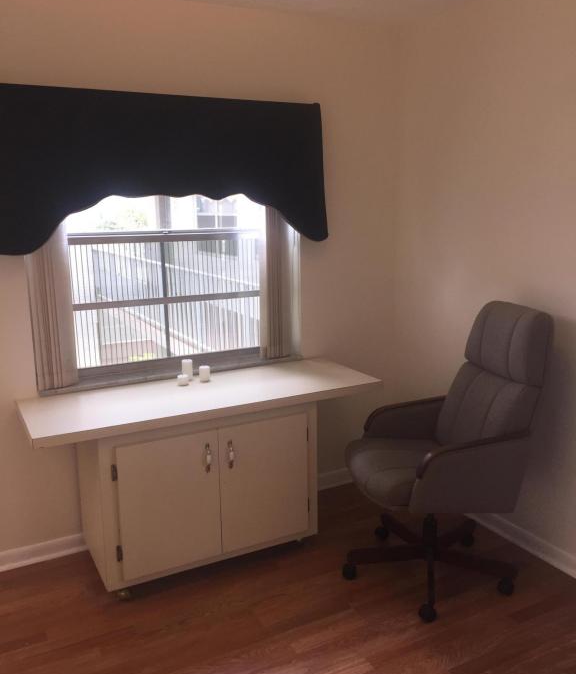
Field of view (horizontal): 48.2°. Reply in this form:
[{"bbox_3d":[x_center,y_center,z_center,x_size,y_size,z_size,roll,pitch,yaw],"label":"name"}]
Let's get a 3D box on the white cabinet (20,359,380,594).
[{"bbox_3d":[-0.356,0.601,2.947,1.530,0.742,0.524,-7,14,-27],"label":"white cabinet"}]

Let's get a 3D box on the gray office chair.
[{"bbox_3d":[0.610,0.455,2.668,0.750,1.165,0.660,-4,13,-15],"label":"gray office chair"}]

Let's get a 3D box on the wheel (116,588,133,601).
[{"bbox_3d":[-0.671,1.039,2.621,0.050,0.060,0.050,-7,14,-27],"label":"wheel"}]

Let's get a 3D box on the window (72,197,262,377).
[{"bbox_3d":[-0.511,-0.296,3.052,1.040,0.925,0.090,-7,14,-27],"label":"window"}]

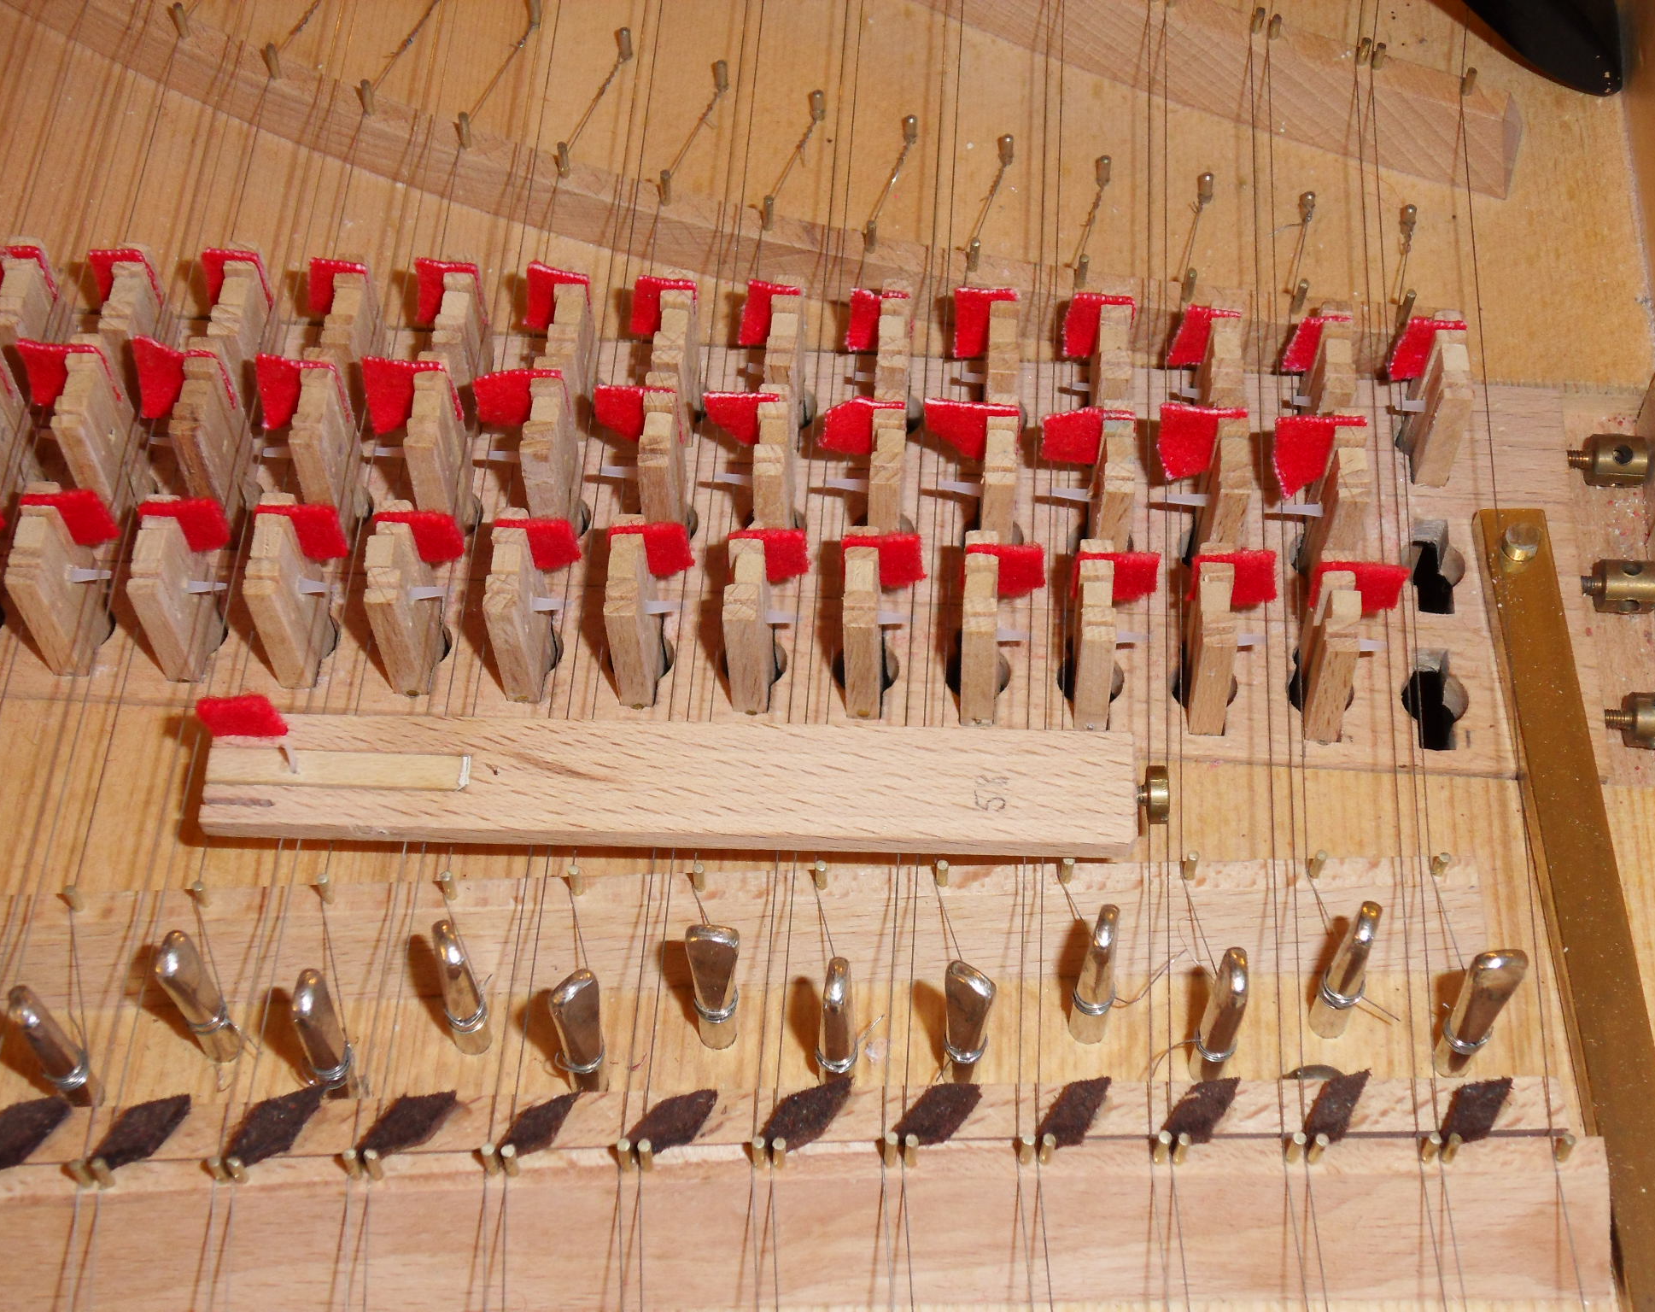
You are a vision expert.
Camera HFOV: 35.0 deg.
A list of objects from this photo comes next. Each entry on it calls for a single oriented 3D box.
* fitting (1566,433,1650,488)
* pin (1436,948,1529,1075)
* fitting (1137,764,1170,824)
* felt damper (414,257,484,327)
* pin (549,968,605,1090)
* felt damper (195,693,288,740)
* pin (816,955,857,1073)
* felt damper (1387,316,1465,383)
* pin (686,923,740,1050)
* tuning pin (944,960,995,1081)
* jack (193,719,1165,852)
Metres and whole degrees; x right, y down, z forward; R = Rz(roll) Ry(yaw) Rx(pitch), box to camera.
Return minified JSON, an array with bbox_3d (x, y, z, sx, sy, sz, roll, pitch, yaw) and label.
[{"bbox_3d":[0.099,-0.025,0.333,0.009,0.006,0.006,3,59,3],"label":"fitting"},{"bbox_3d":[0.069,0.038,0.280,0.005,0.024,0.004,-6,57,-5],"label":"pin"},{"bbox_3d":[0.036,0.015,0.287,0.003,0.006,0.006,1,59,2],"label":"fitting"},{"bbox_3d":[-0.048,-0.046,0.332,0.009,0.012,0.002,3,57,2],"label":"felt damper"},{"bbox_3d":[-0.026,0.041,0.278,0.005,0.026,0.004,-38,65,-19],"label":"pin"},{"bbox_3d":[-0.064,0.007,0.290,0.009,0.009,0.002,1,59,2],"label":"felt damper"},{"bbox_3d":[0.001,0.040,0.278,0.004,0.027,0.005,3,59,3],"label":"pin"},{"bbox_3d":[0.075,-0.038,0.329,0.008,0.012,0.002,3,57,2],"label":"felt damper"},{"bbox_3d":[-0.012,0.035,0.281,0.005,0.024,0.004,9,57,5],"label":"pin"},{"bbox_3d":[0.015,0.040,0.278,0.005,0.026,0.004,37,66,20],"label":"tuning pin"},{"bbox_3d":[-0.017,0.014,0.293,0.103,0.004,0.014,1,57,1],"label":"jack"}]

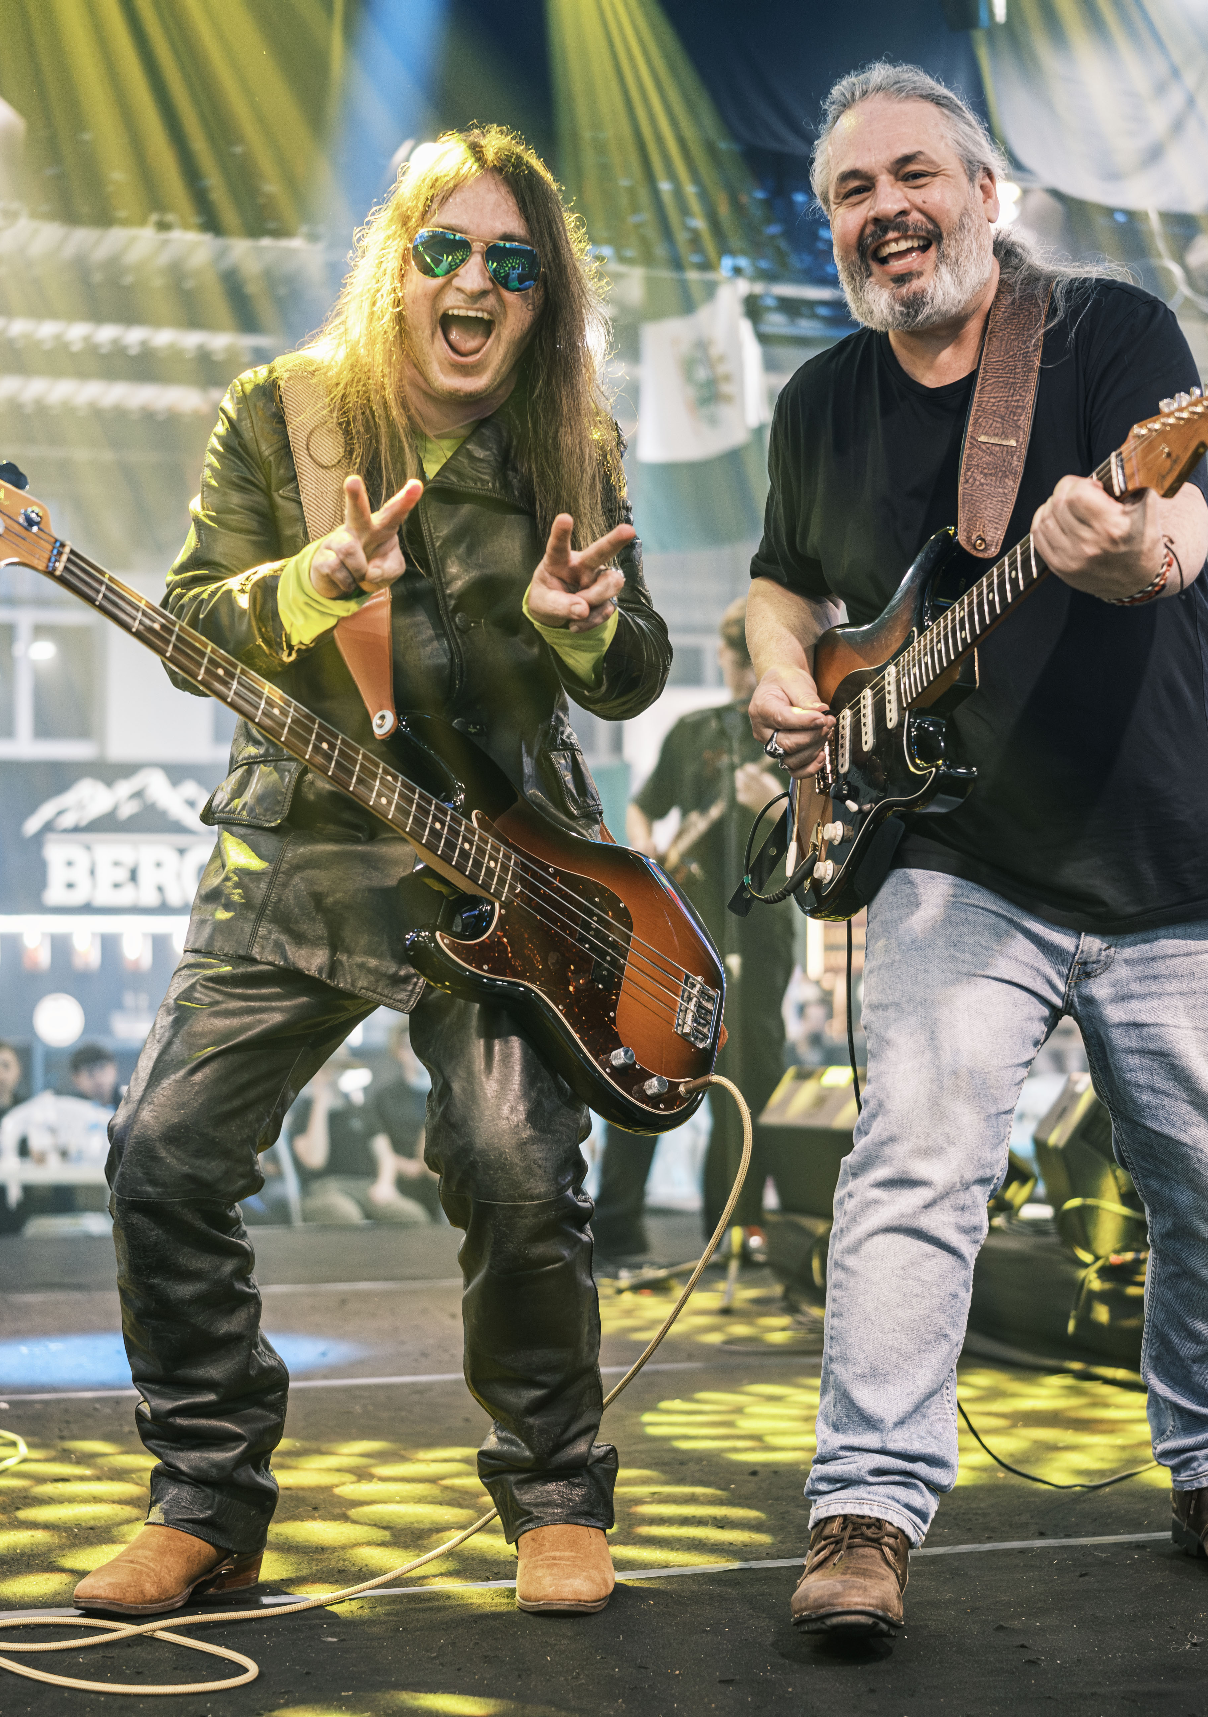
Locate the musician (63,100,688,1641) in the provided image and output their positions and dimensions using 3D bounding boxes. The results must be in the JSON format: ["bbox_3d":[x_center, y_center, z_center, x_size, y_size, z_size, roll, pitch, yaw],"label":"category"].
[{"bbox_3d":[-0.250,0.008,3.330,0.700,1.680,0.600,0,-3,-3],"label":"musician"}]

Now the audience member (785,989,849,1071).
[{"bbox_3d":[1.681,1.787,23.000,0.500,1.600,0.400,0,-4,0],"label":"audience member"}]

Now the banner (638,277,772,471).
[{"bbox_3d":[0.323,-1.604,9.700,0.440,0.610,0.100,1,-3,-15],"label":"banner"}]

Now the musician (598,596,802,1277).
[{"bbox_3d":[0.250,0.197,7.839,0.620,1.800,0.480,-1,-3,7],"label":"musician"}]

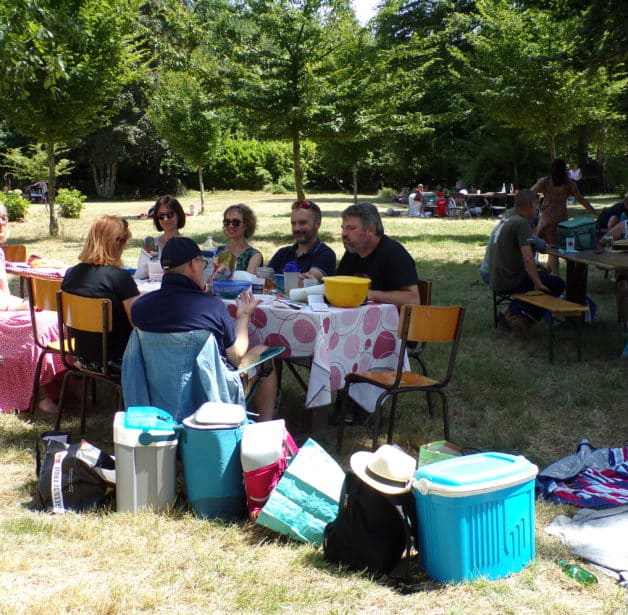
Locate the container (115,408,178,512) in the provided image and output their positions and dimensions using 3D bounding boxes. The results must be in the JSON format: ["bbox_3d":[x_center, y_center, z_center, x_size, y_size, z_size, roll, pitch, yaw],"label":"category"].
[{"bbox_3d":[-0.752,0.666,4.485,0.240,0.420,0.250,-4,9,-25],"label":"container"}]

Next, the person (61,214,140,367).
[{"bbox_3d":[-0.962,0.112,5.250,0.500,1.220,0.750,8,11,39],"label":"person"}]

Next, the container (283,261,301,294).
[{"bbox_3d":[-0.117,-0.172,5.619,0.095,0.195,0.095,1,9,0],"label":"container"}]

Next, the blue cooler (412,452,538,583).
[{"bbox_3d":[0.600,0.790,3.772,0.440,0.375,0.260,-5,11,-36],"label":"blue cooler"}]

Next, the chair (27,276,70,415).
[{"bbox_3d":[-1.384,0.262,5.930,0.470,0.820,0.420,-8,11,-44],"label":"chair"}]

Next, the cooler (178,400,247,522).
[{"bbox_3d":[-0.415,0.668,4.251,0.265,0.440,0.265,2,9,5],"label":"cooler"}]

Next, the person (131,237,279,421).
[{"bbox_3d":[-0.503,0.200,4.989,0.580,1.140,0.800,5,10,28],"label":"person"}]

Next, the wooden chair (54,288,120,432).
[{"bbox_3d":[-1.045,0.322,5.191,0.400,0.820,0.470,8,11,39],"label":"wooden chair"}]

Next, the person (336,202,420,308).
[{"bbox_3d":[0.329,0.046,5.651,0.750,1.270,0.550,-8,12,-44],"label":"person"}]

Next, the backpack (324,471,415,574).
[{"bbox_3d":[0.213,0.757,3.872,0.240,0.410,0.300,-6,10,-36],"label":"backpack"}]

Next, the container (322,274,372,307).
[{"bbox_3d":[0.175,-0.096,5.459,0.262,0.150,0.262,0,8,0],"label":"container"}]

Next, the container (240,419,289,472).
[{"bbox_3d":[-0.212,0.640,4.492,0.210,0.270,0.190,3,8,17],"label":"container"}]

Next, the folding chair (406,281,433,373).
[{"bbox_3d":[0.396,0.259,5.754,0.400,0.820,0.470,9,12,41],"label":"folding chair"}]

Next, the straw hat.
[{"bbox_3d":[0.282,0.597,3.760,0.275,0.125,0.250,24,25,9],"label":"straw hat"}]

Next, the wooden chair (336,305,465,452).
[{"bbox_3d":[0.414,0.387,5.033,0.420,0.820,0.470,-6,10,-36],"label":"wooden chair"}]

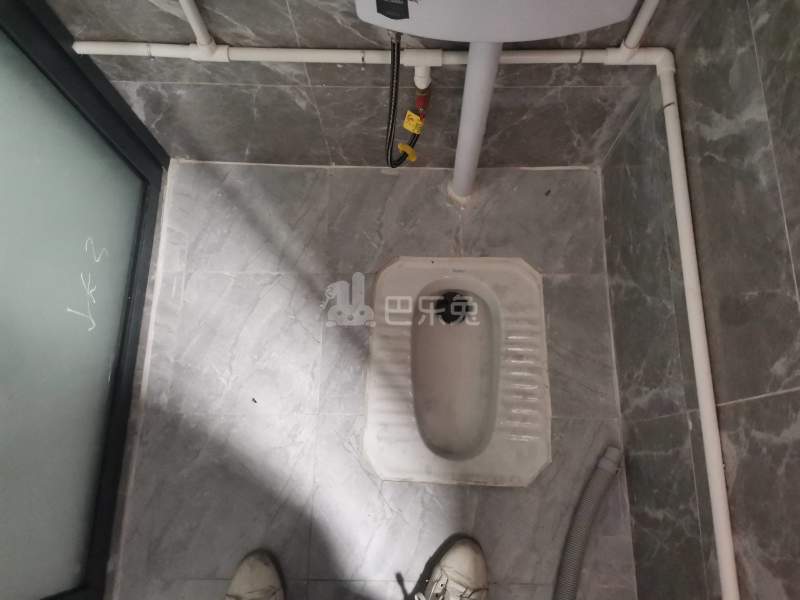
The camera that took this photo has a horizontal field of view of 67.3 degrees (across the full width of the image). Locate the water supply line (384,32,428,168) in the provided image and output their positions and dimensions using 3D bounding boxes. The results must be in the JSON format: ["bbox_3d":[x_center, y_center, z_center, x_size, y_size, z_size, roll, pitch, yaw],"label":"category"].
[{"bbox_3d":[0.011,-0.324,1.041,0.080,0.425,0.055,1,75,1],"label":"water supply line"}]

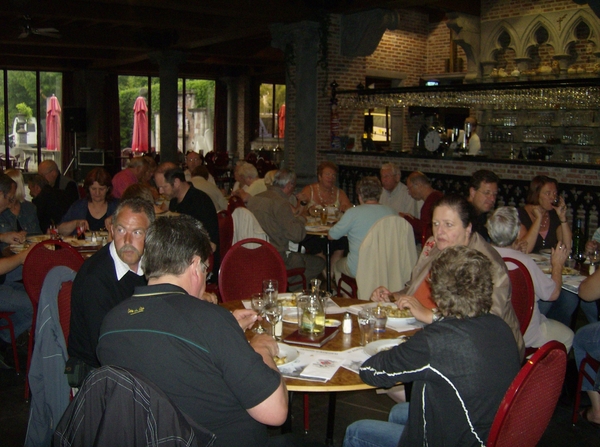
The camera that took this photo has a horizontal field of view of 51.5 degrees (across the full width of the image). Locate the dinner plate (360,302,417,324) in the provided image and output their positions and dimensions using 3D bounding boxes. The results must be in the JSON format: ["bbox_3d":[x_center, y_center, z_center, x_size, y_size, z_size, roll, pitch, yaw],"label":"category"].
[{"bbox_3d":[0.418,0.390,2.690,0.265,0.055,0.265,1,7,0],"label":"dinner plate"}]

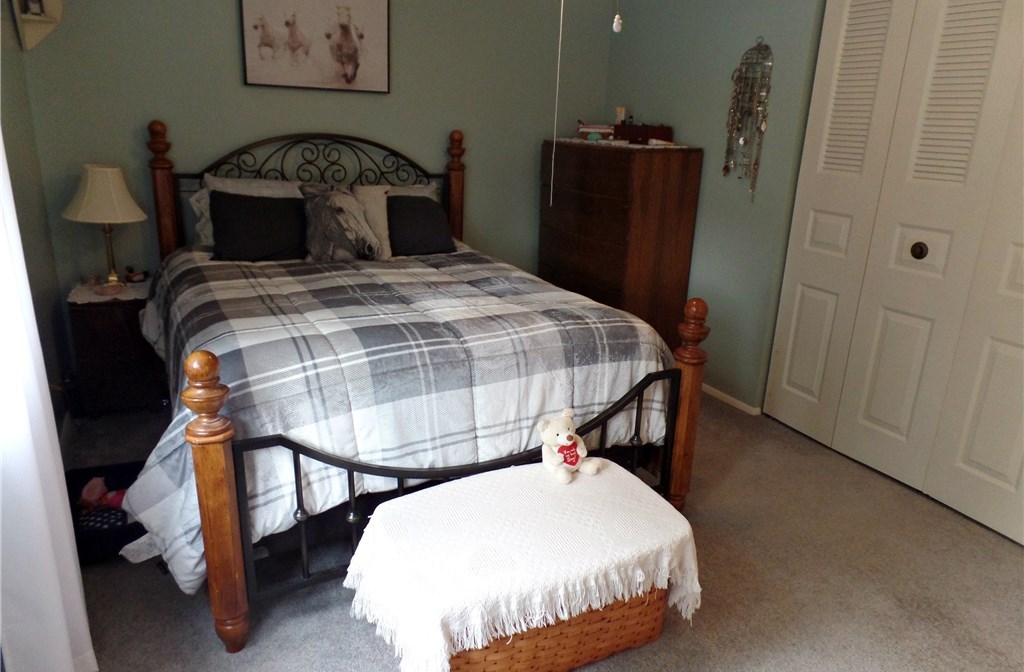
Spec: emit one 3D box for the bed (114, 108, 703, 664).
[{"bbox_3d":[-0.609,-0.185,3.031,1.850,1.430,2.340,-7,19,-27],"label":"bed"}]

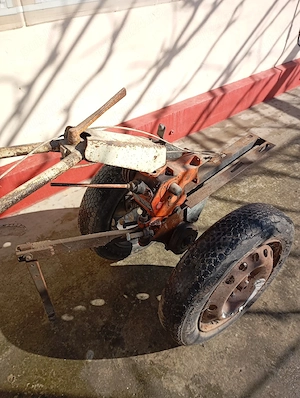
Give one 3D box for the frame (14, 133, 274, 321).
[{"bbox_3d":[0.066,0.093,1.351,1.180,0.450,0.200,-28,49,-28],"label":"frame"}]

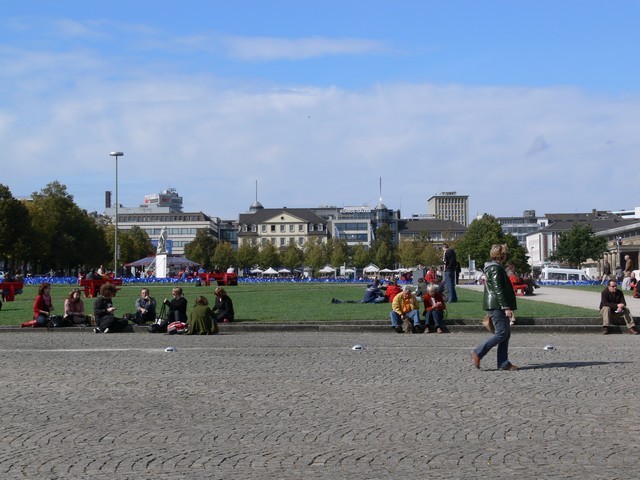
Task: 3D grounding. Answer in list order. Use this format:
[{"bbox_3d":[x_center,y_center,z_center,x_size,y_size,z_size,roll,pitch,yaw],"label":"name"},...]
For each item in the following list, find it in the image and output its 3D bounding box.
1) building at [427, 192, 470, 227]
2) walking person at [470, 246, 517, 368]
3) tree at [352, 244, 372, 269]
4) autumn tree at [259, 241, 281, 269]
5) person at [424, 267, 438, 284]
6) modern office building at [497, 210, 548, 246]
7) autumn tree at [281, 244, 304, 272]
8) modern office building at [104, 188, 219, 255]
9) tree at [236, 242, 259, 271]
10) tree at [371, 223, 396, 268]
[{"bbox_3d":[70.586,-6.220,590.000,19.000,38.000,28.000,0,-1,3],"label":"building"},{"bbox_3d":[2.336,0.907,14.600,0.680,1.680,0.520,0,-1,-6],"label":"walking person"},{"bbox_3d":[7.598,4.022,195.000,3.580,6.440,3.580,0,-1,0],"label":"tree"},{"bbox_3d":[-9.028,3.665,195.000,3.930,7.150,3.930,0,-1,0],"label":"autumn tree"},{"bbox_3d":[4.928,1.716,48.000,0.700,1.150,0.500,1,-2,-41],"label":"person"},{"bbox_3d":[83.540,1.031,450.000,23.000,25.000,20.000,0,-1,0],"label":"modern office building"},{"bbox_3d":[-6.051,4.620,240.000,5.200,7.400,5.200,0,-1,0],"label":"autumn tree"},{"bbox_3d":[-41.894,-2.275,292.000,31.000,22.500,25.000,0,-1,0],"label":"modern office building"},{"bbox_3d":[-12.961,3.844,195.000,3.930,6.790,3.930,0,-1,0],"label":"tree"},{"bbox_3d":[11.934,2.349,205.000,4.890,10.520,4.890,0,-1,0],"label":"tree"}]

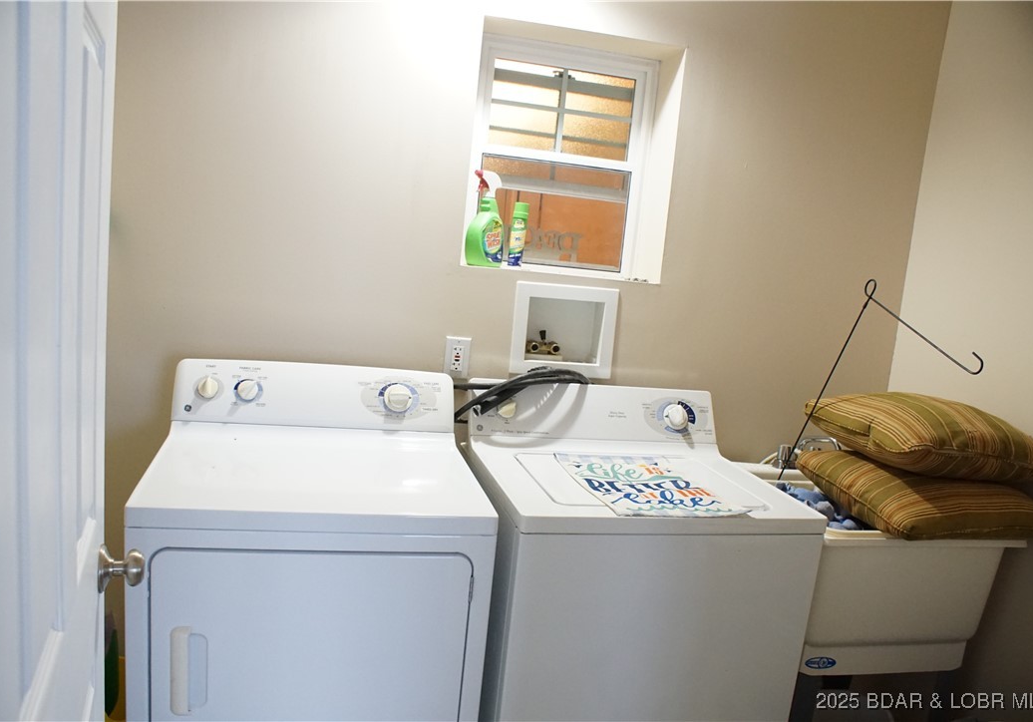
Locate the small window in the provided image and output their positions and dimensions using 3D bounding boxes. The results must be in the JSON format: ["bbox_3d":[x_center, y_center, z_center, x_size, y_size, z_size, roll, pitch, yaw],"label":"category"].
[{"bbox_3d":[0.114,-0.601,2.462,0.586,0.655,0.080,3,8,-14],"label":"small window"}]

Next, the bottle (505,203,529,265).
[{"bbox_3d":[0.004,-0.369,2.376,0.044,0.187,0.044,3,8,-20],"label":"bottle"}]

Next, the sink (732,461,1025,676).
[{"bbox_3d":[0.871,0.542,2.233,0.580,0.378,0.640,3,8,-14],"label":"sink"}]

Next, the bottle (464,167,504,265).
[{"bbox_3d":[-0.085,-0.403,2.308,0.065,0.269,0.110,11,10,37],"label":"bottle"}]

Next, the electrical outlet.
[{"bbox_3d":[-0.162,-0.007,2.259,0.071,0.115,0.012,3,8,-14],"label":"electrical outlet"}]

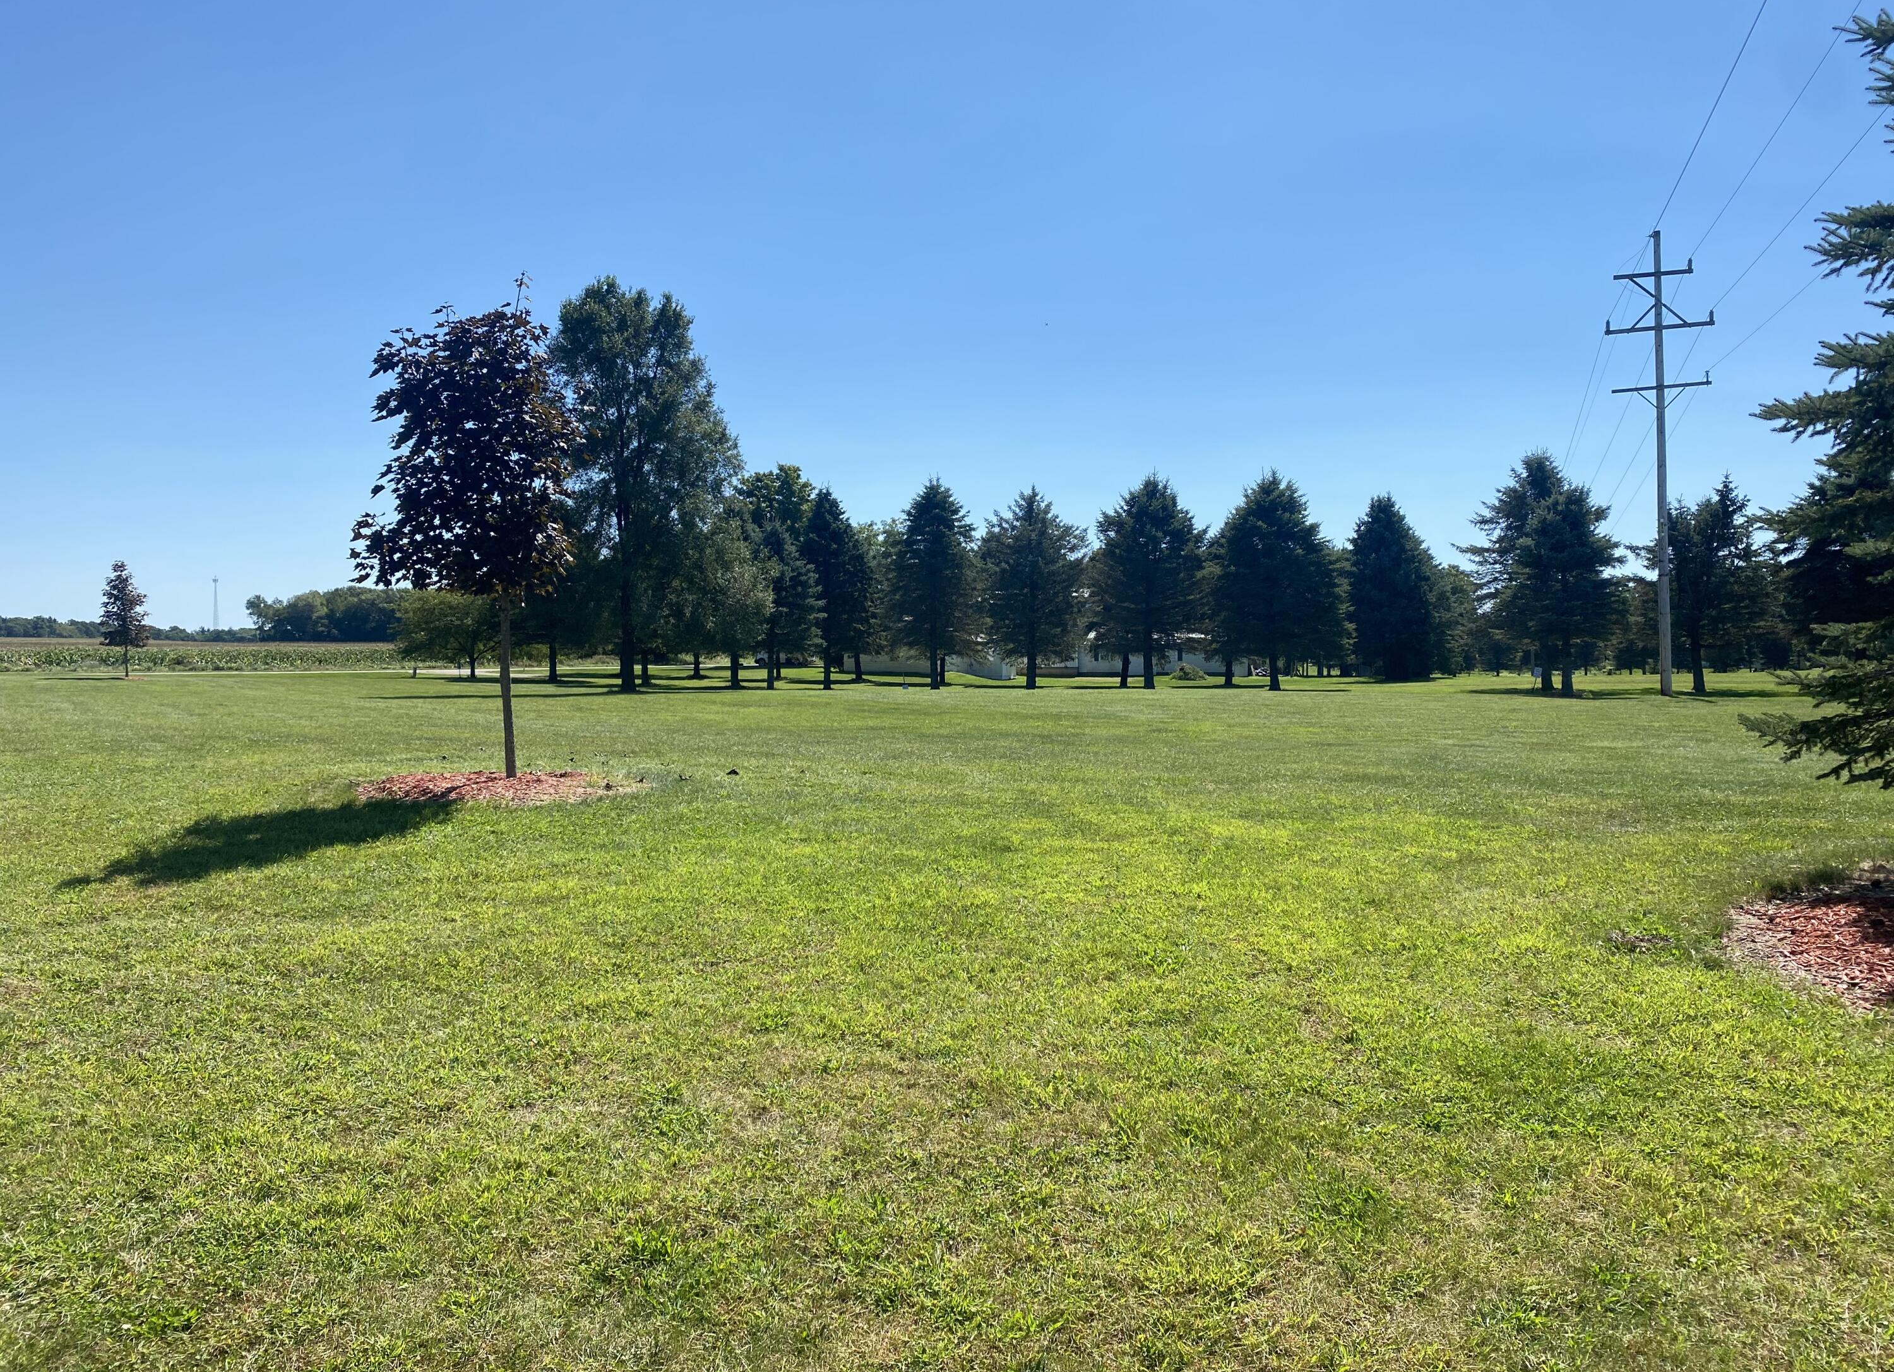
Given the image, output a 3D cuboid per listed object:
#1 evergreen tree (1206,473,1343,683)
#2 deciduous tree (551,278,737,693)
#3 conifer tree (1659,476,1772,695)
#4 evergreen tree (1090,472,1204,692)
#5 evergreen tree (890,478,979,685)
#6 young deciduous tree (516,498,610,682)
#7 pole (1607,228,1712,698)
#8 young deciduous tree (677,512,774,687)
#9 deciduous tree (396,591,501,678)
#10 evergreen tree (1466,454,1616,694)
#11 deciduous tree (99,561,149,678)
[{"bbox_3d":[11.720,-3.790,51.000,4.830,7.850,4.830,0,2,0],"label":"evergreen tree"},{"bbox_3d":[-11.301,-7.425,52.749,6.788,15.355,6.788,0,2,-12],"label":"deciduous tree"},{"bbox_3d":[27.750,-3.690,52.000,4.810,7.920,4.810,0,2,0],"label":"conifer tree"},{"bbox_3d":[7.525,-3.840,52.870,4.127,7.959,4.127,0,2,8],"label":"evergreen tree"},{"bbox_3d":[-0.420,-3.850,54.000,3.480,7.980,3.480,0,2,0],"label":"evergreen tree"},{"bbox_3d":[-17.100,-4.280,63.000,4.260,8.160,4.260,0,2,0],"label":"young deciduous tree"},{"bbox_3d":[21.374,-6.580,42.274,2.950,13.831,0.400,1,2,21],"label":"pole"},{"bbox_3d":[-8.550,-3.300,55.000,3.780,6.840,3.780,0,2,0],"label":"young deciduous tree"},{"bbox_3d":[-24.170,-2.490,70.000,5.900,4.260,5.900,0,2,0],"label":"deciduous tree"},{"bbox_3d":[19.911,-3.758,47.370,5.013,7.965,5.013,1,2,23],"label":"evergreen tree"},{"bbox_3d":[-38.204,-3.081,65.911,2.299,5.411,2.299,-1,2,-30],"label":"deciduous tree"}]

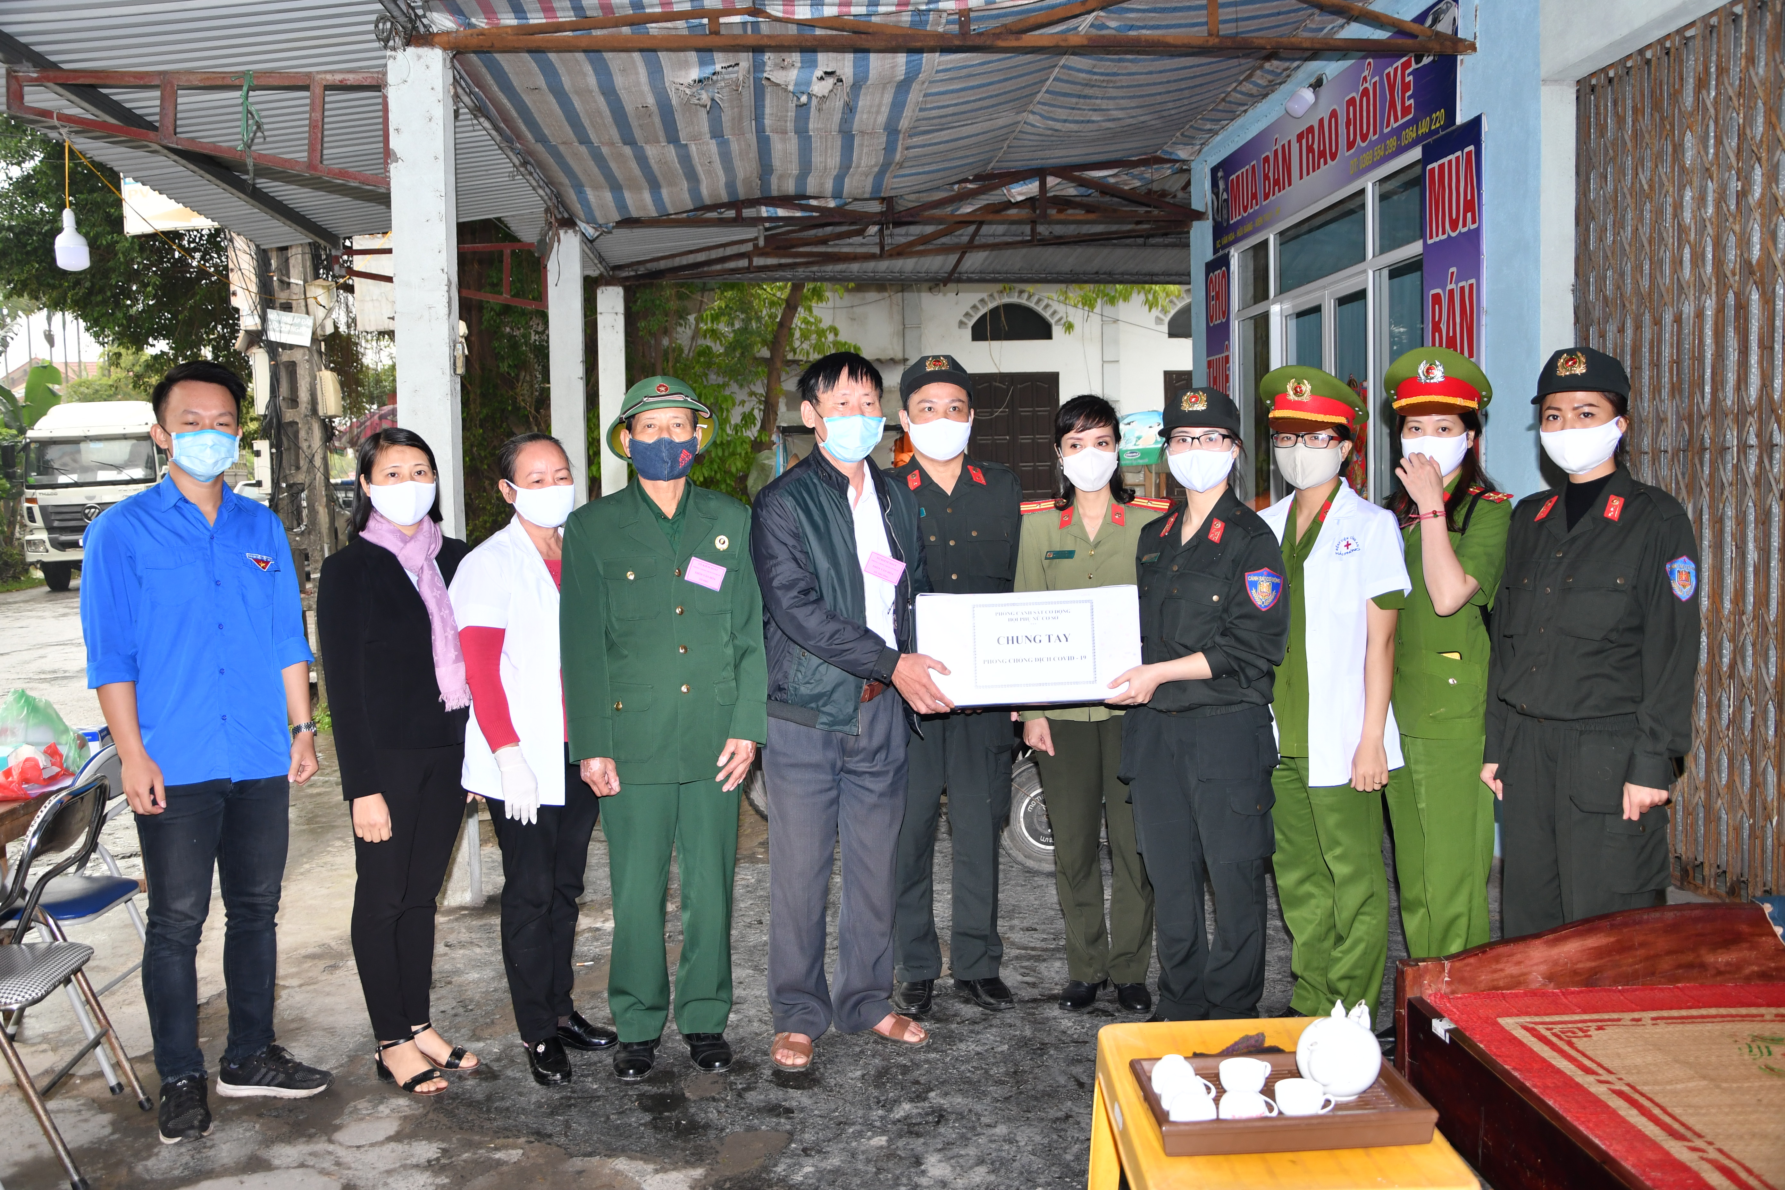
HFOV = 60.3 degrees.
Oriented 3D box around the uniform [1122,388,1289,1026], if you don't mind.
[{"bbox_3d":[0.828,0.296,4.029,0.460,1.671,0.340,2,5,40],"label":"uniform"}]

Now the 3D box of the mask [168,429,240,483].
[{"bbox_3d":[-1.563,-0.315,3.490,0.150,0.120,0.090,-3,4,-32],"label":"mask"}]

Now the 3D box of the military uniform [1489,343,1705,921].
[{"bbox_3d":[1.559,0.275,3.420,0.290,1.650,0.430,-4,4,-40],"label":"military uniform"}]

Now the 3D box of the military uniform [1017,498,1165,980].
[{"bbox_3d":[0.560,0.415,4.241,0.460,1.413,0.270,0,4,8],"label":"military uniform"}]

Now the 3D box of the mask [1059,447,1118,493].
[{"bbox_3d":[0.521,-0.328,4.060,0.150,0.120,0.100,-1,3,5],"label":"mask"}]

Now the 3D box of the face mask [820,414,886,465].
[{"bbox_3d":[-0.099,-0.388,3.830,0.150,0.120,0.090,-2,4,-20],"label":"face mask"}]

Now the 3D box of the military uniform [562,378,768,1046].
[{"bbox_3d":[-0.561,0.305,3.803,0.530,1.675,0.320,-2,4,-12],"label":"military uniform"}]

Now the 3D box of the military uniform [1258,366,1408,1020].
[{"bbox_3d":[1.120,0.254,3.900,0.420,1.640,0.280,2,4,40],"label":"military uniform"}]

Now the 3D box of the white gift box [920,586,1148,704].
[{"bbox_3d":[0.322,0.121,3.785,0.525,0.265,0.330,-2,0,0],"label":"white gift box"}]

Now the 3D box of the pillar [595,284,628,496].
[{"bbox_3d":[-2.076,-0.780,11.400,0.190,2.980,0.190,-1,3,-4],"label":"pillar"}]

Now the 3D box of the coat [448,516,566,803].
[{"bbox_3d":[-0.897,0.159,3.854,0.480,0.724,0.280,-3,4,-33],"label":"coat"}]

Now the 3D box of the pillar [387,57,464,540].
[{"bbox_3d":[-1.583,-0.382,5.316,0.190,2.924,0.190,-1,4,-4],"label":"pillar"}]

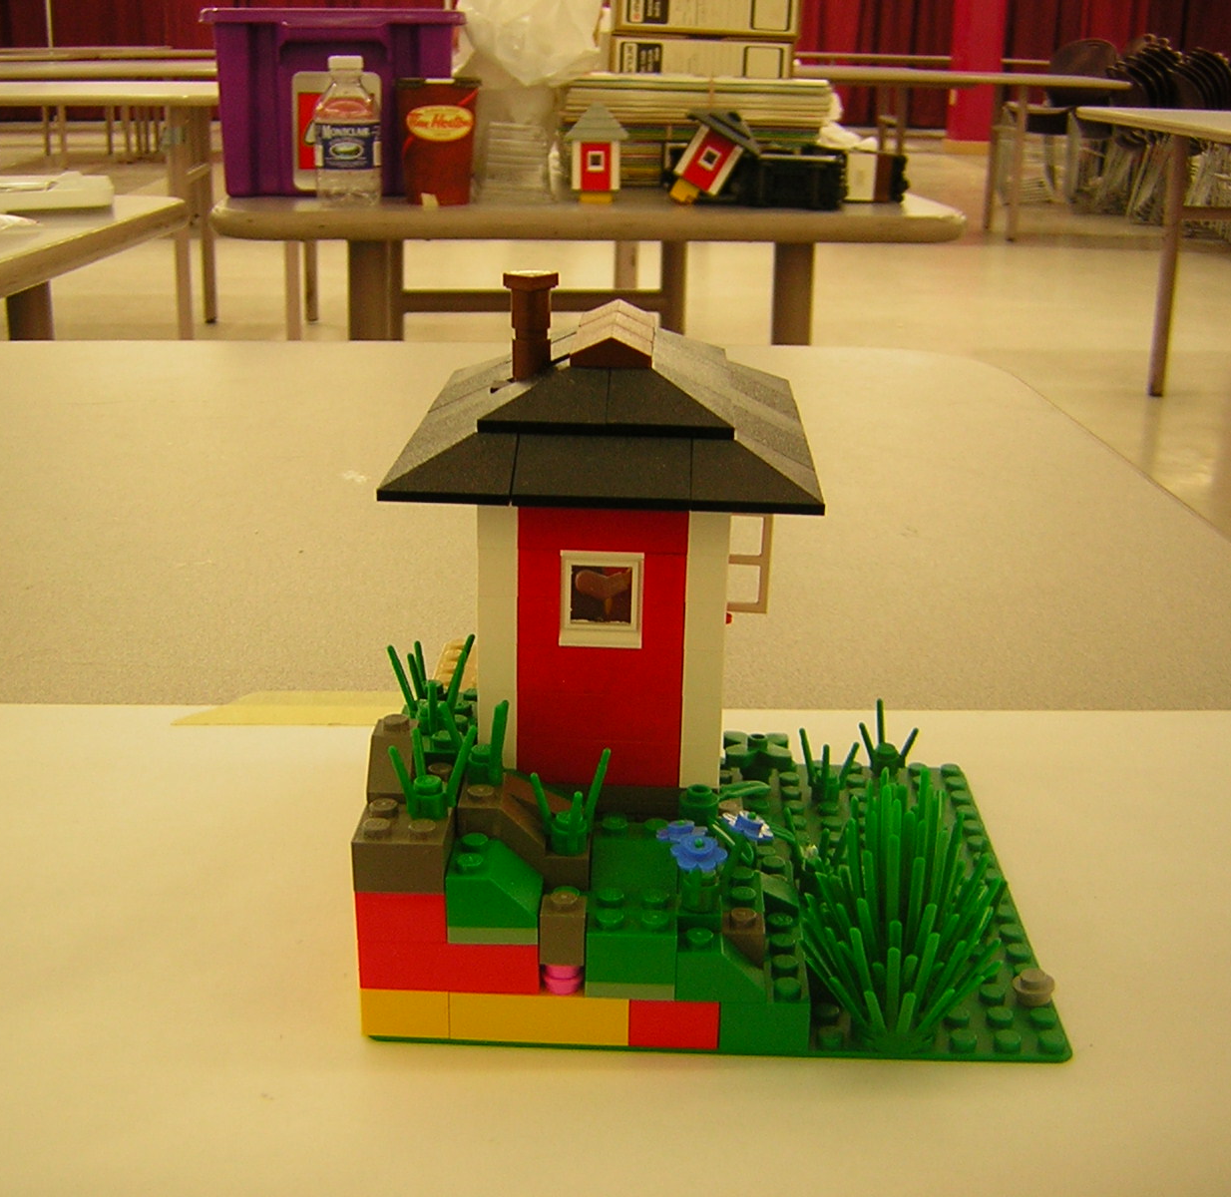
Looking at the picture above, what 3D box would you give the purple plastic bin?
[{"bbox_3d":[-0.298,-0.553,1.831,0.259,0.187,0.370,-1,19,-6],"label":"purple plastic bin"}]

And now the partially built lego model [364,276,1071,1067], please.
[{"bbox_3d":[0.022,-0.002,0.345,0.128,0.128,0.144,2,18,1],"label":"partially built lego model"}]

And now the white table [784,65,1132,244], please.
[{"bbox_3d":[1.380,-2.198,8.251,2.050,0.740,0.760,1,19,0],"label":"white table"}]

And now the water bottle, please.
[{"bbox_3d":[-0.260,-0.461,1.630,0.064,0.140,0.064,1,19,0],"label":"water bottle"}]

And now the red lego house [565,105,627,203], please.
[{"bbox_3d":[-0.019,-0.452,1.684,0.065,0.098,0.065,0,19,-3],"label":"red lego house"}]

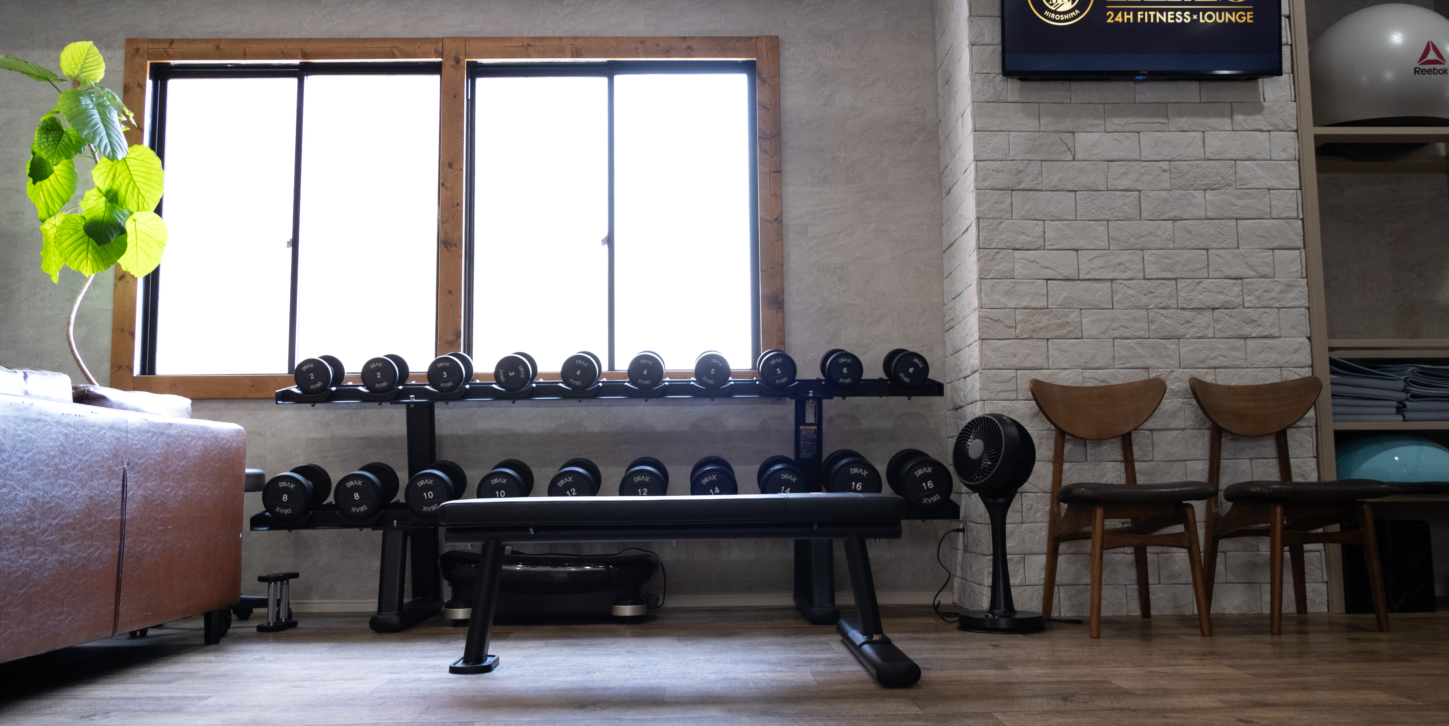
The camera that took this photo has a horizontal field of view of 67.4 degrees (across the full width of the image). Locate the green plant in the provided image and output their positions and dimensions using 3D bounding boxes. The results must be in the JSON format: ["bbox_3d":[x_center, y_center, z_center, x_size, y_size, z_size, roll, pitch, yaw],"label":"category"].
[{"bbox_3d":[-2.175,-0.182,3.615,0.601,1.848,0.560,-1,-6,-1],"label":"green plant"}]

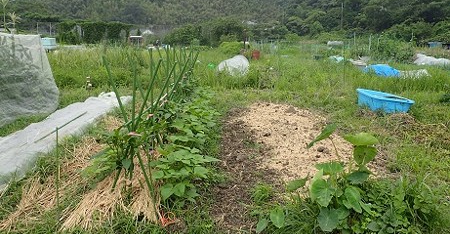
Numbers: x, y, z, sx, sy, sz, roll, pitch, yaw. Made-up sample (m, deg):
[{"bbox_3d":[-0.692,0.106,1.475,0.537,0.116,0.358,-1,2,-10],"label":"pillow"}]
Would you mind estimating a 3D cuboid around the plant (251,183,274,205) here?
[{"bbox_3d":[0.355,0.712,3.448,0.205,0.155,0.190,0,12,0],"label":"plant"}]

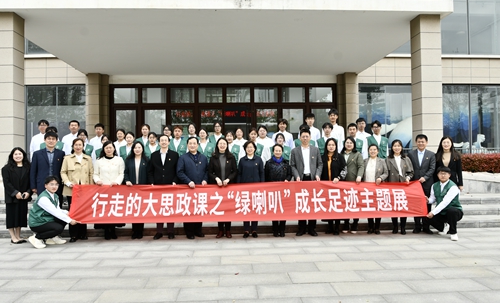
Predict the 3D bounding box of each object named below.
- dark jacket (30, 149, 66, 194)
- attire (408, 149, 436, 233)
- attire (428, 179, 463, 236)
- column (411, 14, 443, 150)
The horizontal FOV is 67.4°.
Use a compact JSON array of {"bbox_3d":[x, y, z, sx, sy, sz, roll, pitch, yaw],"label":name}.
[{"bbox_3d":[-3.383,0.325,6.273,0.530,0.800,0.290,-1,-1,-12],"label":"dark jacket"},{"bbox_3d":[3.066,0.688,6.664,0.450,1.450,0.310,-1,-1,11],"label":"attire"},{"bbox_3d":[3.292,0.954,6.330,0.580,0.970,0.600,-1,-1,20],"label":"attire"},{"bbox_3d":[4.555,-1.260,9.676,0.505,4.390,0.505,-1,-1,-3],"label":"column"}]

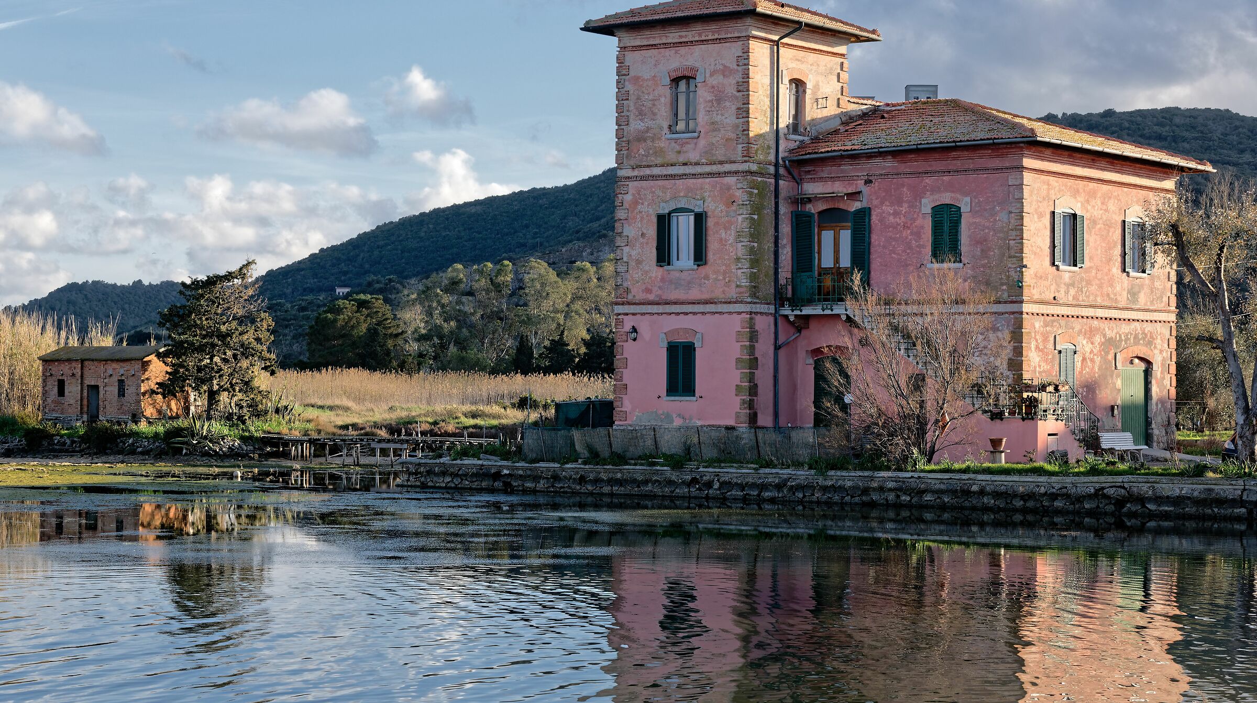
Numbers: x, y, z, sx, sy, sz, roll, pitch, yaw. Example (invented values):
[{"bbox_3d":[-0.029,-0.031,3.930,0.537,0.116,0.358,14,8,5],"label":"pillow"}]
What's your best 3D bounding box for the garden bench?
[{"bbox_3d":[14.843,2.902,73.349,0.620,0.860,1.950,0,-1,39],"label":"garden bench"}]

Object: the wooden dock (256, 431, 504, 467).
[{"bbox_3d":[-9.172,3.606,89.262,9.600,1.080,2.100,0,-1,28],"label":"wooden dock"}]

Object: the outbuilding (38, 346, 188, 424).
[{"bbox_3d":[-20.893,1.423,99.643,6.764,3.287,2.889,0,-1,40],"label":"outbuilding"}]

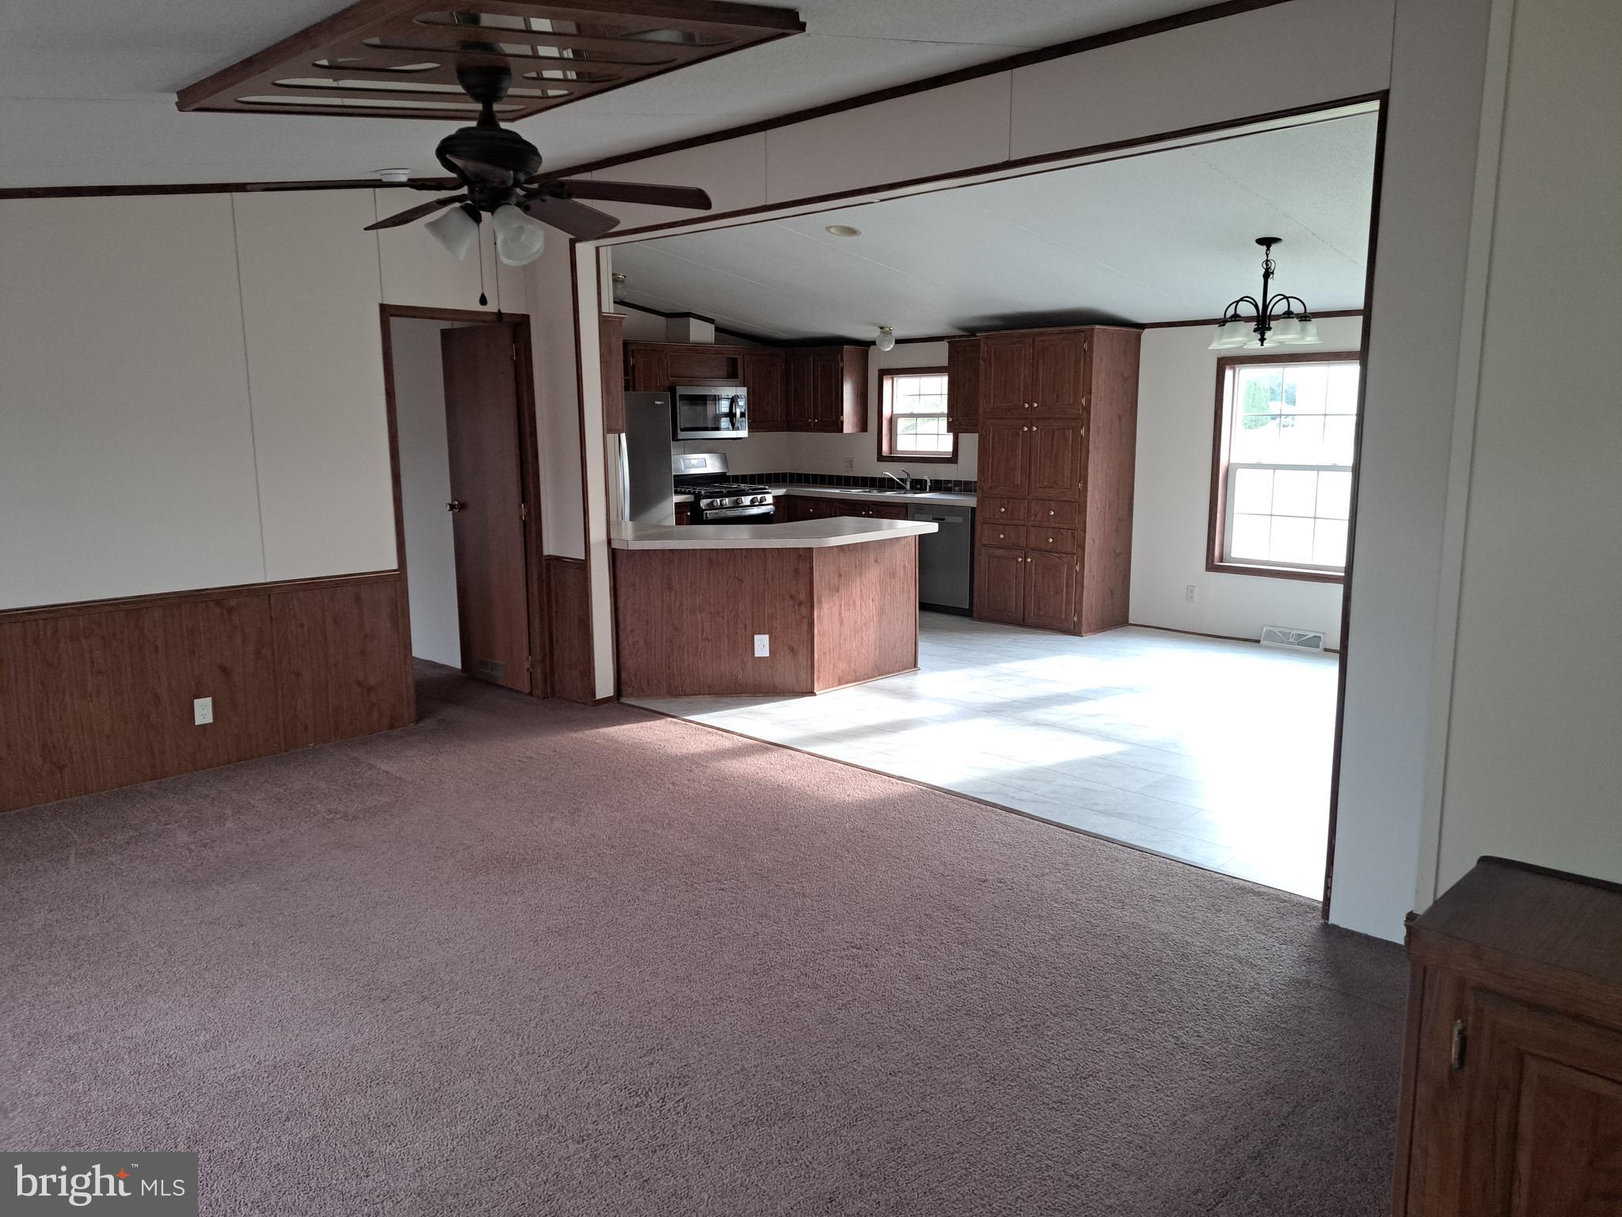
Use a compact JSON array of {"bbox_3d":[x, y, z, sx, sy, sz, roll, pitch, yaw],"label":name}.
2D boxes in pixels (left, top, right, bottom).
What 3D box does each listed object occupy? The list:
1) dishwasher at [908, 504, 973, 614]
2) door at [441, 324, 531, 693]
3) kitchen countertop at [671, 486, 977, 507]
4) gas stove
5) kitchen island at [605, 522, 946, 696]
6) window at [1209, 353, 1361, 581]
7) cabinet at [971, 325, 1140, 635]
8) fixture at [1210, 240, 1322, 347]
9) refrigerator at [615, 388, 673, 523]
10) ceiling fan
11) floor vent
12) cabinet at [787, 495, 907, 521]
[{"bbox_3d":[1.178,-0.404,8.835,0.608,0.849,0.608,9,14,43],"label":"dishwasher"},{"bbox_3d":[-1.855,-0.564,6.467,0.745,2.038,0.039,9,14,43],"label":"door"},{"bbox_3d":[0.058,-0.888,9.011,2.632,0.052,1.952,9,14,43],"label":"kitchen countertop"},{"bbox_3d":[-0.799,-0.685,9.492,0.680,1.205,0.777,9,14,44],"label":"gas stove"},{"bbox_3d":[-0.220,-0.005,6.403,1.931,0.911,1.159,-1,10,0],"label":"kitchen island"},{"bbox_3d":[3.125,-0.908,7.272,1.071,1.431,0.099,9,14,44],"label":"window"},{"bbox_3d":[1.755,-0.922,8.136,0.939,2.086,0.644,9,14,44],"label":"cabinet"},{"bbox_3d":[2.283,-1.582,5.642,0.559,0.532,0.559,9,14,44],"label":"fixture"},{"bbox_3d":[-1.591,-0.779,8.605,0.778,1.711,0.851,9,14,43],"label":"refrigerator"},{"bbox_3d":[-0.876,-1.190,3.046,1.200,0.511,1.200,9,14,43],"label":"ceiling fan"},{"bbox_3d":[3.149,0.197,7.372,0.402,0.120,0.051,9,14,44],"label":"floor vent"},{"bbox_3d":[0.486,-0.516,9.481,1.360,0.850,0.641,9,14,44],"label":"cabinet"}]

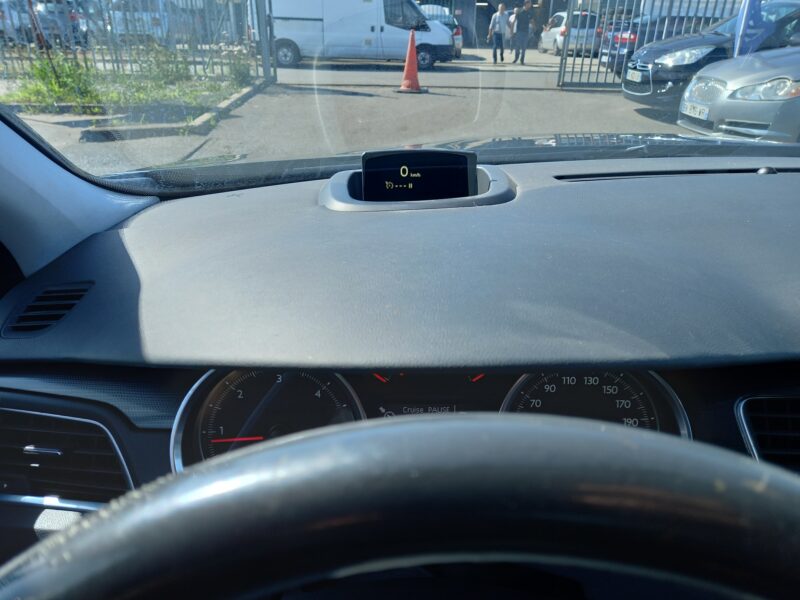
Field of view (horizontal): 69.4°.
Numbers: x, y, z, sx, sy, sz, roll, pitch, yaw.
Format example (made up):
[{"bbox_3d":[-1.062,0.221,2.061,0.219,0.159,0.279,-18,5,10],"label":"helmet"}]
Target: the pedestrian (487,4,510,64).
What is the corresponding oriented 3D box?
[{"bbox_3d":[3.014,-8.179,17.733,0.660,1.700,0.450,5,26,8],"label":"pedestrian"}]

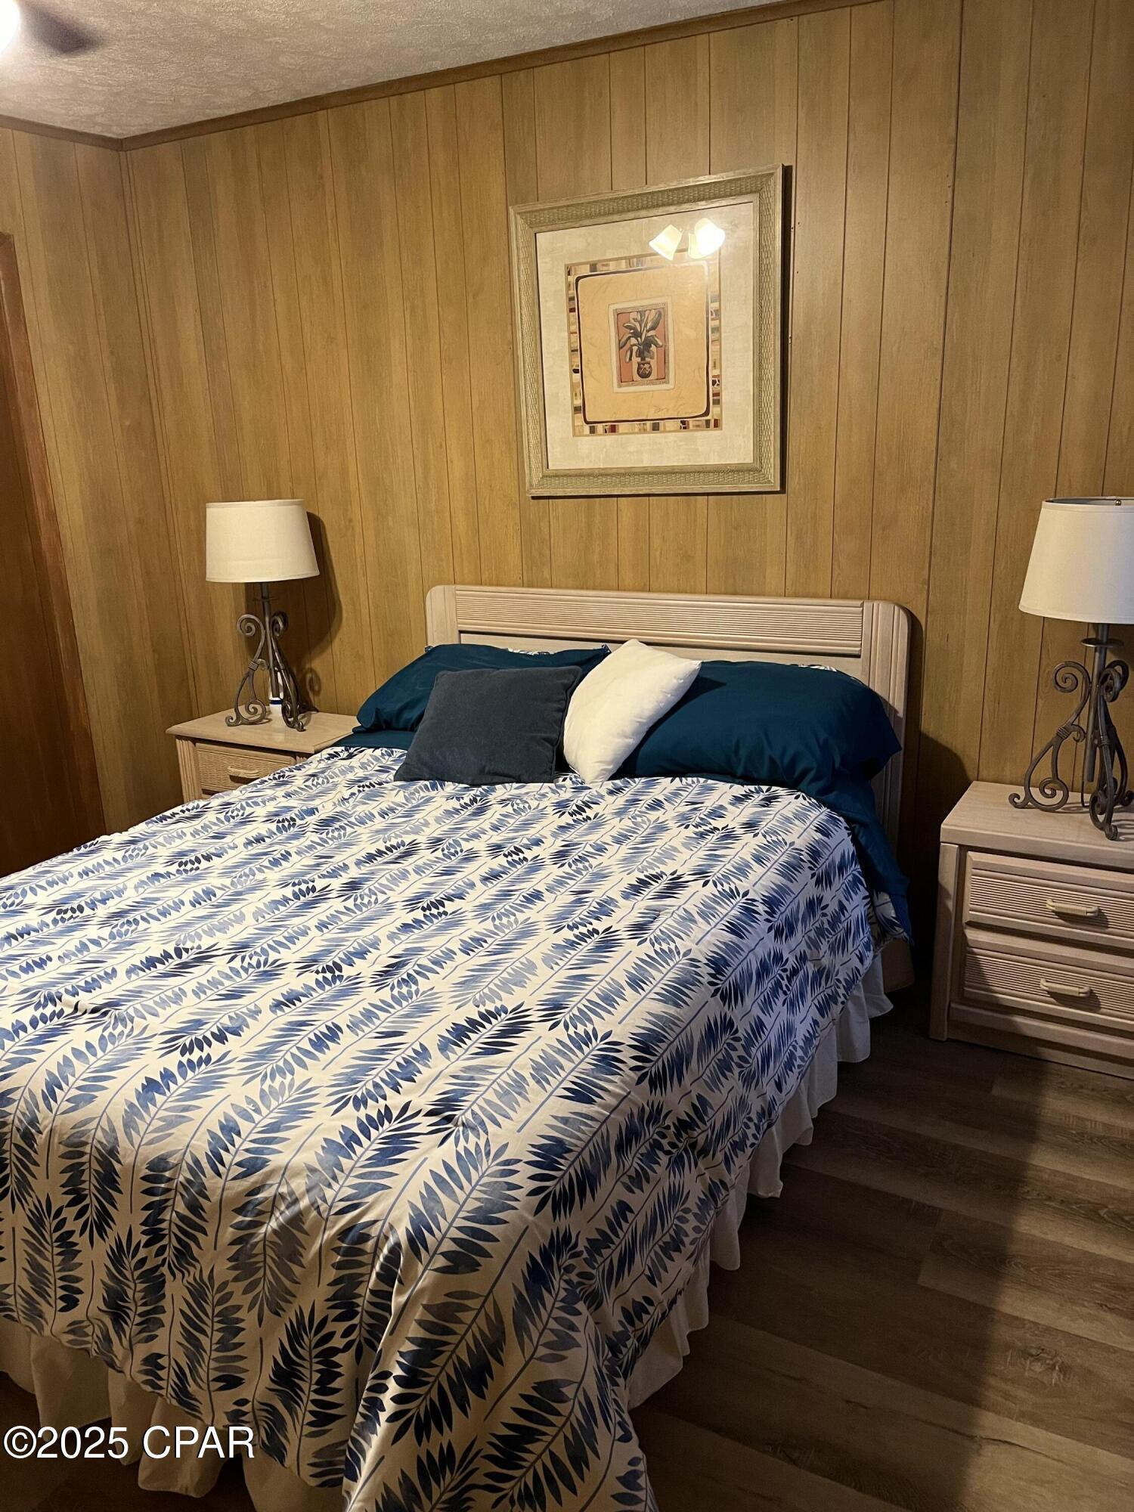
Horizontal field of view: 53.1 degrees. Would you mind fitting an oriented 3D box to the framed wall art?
[{"bbox_3d":[0.208,-1.114,3.088,0.780,0.780,0.040,7,18,28],"label":"framed wall art"}]

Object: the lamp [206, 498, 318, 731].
[{"bbox_3d":[-0.988,-0.465,3.762,0.360,0.740,0.360,7,18,28],"label":"lamp"}]

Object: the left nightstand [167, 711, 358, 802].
[{"bbox_3d":[-0.968,0.148,3.936,0.625,0.537,0.390,7,18,28],"label":"left nightstand"}]

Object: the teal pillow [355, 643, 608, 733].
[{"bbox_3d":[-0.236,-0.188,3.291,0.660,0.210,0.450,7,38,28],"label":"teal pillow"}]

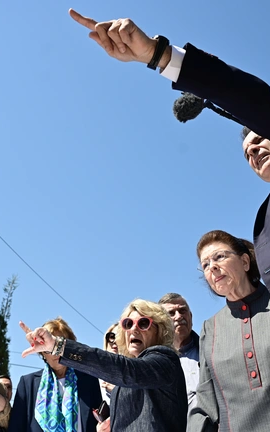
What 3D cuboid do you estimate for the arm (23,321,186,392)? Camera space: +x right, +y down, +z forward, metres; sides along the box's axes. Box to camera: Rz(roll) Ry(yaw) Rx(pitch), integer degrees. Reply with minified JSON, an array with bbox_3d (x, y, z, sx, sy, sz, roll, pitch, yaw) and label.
[{"bbox_3d":[-0.142,0.574,1.780,0.650,0.210,0.160,13,-39,-20],"label":"arm"}]

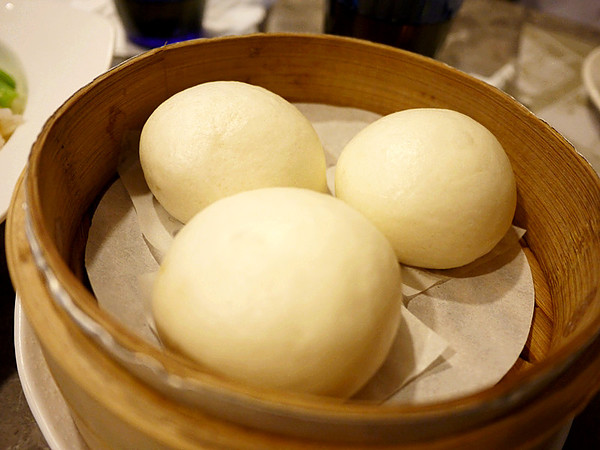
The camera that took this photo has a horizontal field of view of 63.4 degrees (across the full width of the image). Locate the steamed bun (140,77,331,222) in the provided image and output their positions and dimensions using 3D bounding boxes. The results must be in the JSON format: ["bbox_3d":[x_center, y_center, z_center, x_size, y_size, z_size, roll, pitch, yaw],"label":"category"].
[{"bbox_3d":[-0.024,-0.027,0.180,0.067,0.044,0.067,8,45,0],"label":"steamed bun"}]

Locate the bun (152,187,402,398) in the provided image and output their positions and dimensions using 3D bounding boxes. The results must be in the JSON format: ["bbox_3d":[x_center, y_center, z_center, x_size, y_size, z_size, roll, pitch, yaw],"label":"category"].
[{"bbox_3d":[-0.005,0.017,0.136,0.069,0.045,0.069,8,45,0],"label":"bun"}]

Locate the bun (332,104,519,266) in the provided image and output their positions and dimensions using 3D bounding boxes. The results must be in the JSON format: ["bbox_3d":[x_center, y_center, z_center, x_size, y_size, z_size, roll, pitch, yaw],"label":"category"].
[{"bbox_3d":[0.046,-0.016,0.175,0.065,0.047,0.065,8,45,0],"label":"bun"}]

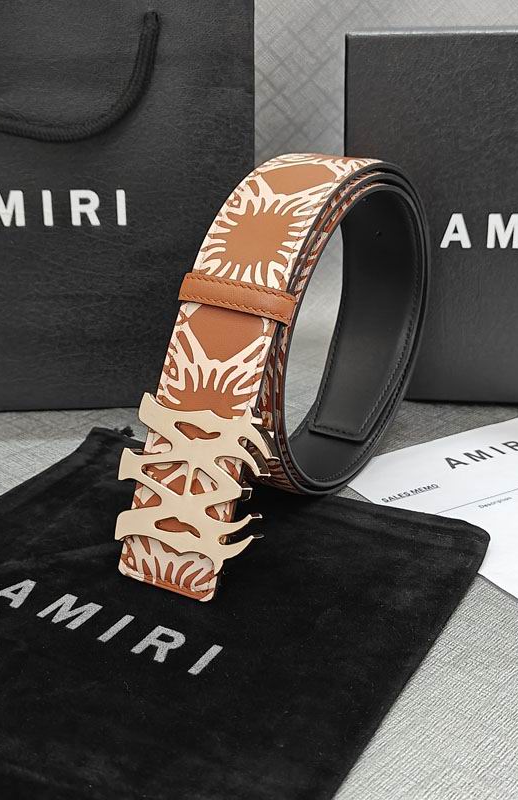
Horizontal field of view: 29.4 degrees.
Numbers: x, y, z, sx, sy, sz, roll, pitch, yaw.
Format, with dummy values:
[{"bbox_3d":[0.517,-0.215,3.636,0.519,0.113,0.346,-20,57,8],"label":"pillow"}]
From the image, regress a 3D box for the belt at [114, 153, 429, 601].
[{"bbox_3d":[0.018,-0.024,0.380,0.056,0.128,0.182,11,24,29],"label":"belt"}]

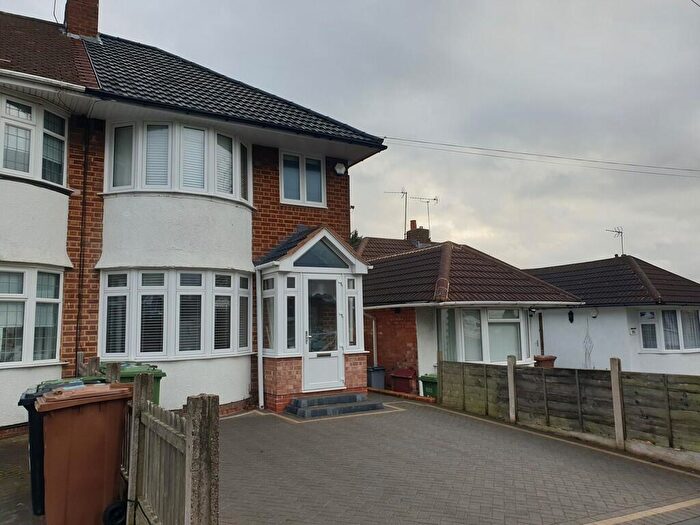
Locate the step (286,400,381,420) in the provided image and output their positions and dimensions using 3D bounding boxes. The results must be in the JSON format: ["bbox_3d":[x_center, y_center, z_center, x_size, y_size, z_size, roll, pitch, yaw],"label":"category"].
[{"bbox_3d":[-0.230,2.608,9.448,1.563,0.125,0.665,3,-8,-31],"label":"step"}]

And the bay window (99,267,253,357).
[{"bbox_3d":[-2.779,0.881,8.905,2.578,1.461,0.631,3,-8,-31],"label":"bay window"}]

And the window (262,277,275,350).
[{"bbox_3d":[-1.436,0.957,9.739,0.090,1.424,0.438,3,-8,-31],"label":"window"}]

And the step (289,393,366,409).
[{"bbox_3d":[-0.343,2.502,9.597,1.272,0.125,0.340,3,-8,-31],"label":"step"}]

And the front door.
[{"bbox_3d":[-0.481,1.300,9.924,0.901,2.174,0.100,3,-8,-31],"label":"front door"}]

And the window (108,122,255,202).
[{"bbox_3d":[-2.816,-1.709,9.191,2.571,1.200,0.706,3,-8,-31],"label":"window"}]

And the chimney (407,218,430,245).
[{"bbox_3d":[3.032,-1.292,23.303,0.720,1.162,0.620,3,-8,-31],"label":"chimney"}]

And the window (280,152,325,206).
[{"bbox_3d":[-0.939,-1.689,10.734,1.050,1.101,0.120,3,-8,-31],"label":"window"}]

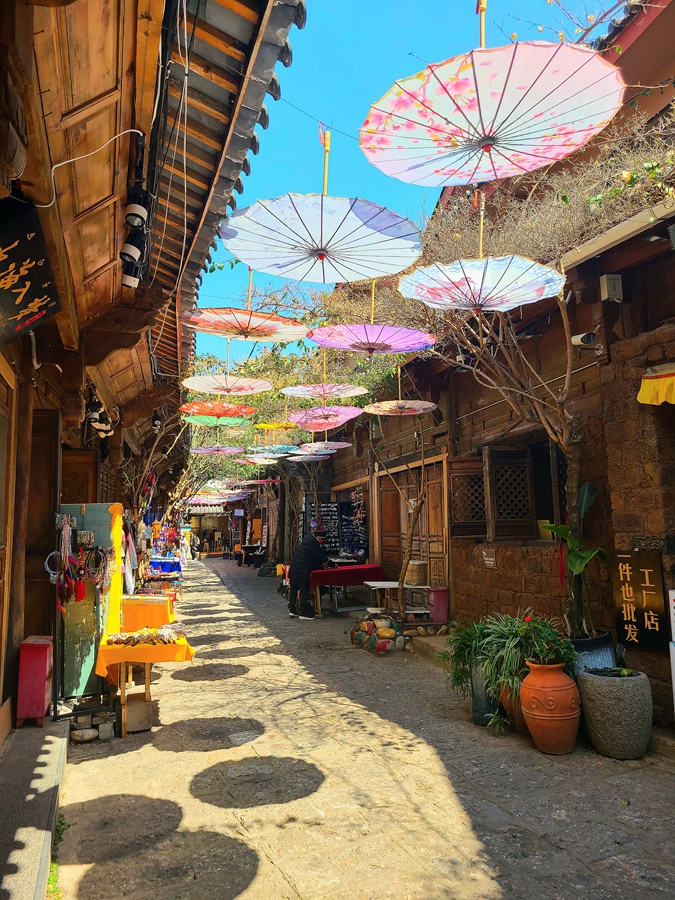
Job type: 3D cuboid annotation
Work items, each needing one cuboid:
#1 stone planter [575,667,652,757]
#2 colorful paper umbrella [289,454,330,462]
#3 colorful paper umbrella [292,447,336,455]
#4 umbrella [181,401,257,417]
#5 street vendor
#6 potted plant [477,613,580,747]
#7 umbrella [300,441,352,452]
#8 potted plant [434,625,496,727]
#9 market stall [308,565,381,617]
[{"bbox_3d":[1.922,1.812,4.674,0.480,0.515,0.480,-1,-7,0],"label":"stone planter"},{"bbox_3d":[-0.547,0.189,13.272,0.825,0.120,0.825,-3,-6,0],"label":"colorful paper umbrella"},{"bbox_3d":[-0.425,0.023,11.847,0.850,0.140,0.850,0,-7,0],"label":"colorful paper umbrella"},{"bbox_3d":[-1.310,-0.422,7.454,0.825,0.120,0.825,1,-6,0],"label":"umbrella"},{"bbox_3d":[-0.444,1.985,10.985,0.750,1.430,0.550,1,-6,-17],"label":"street vendor"},{"bbox_3d":[1.275,1.568,4.699,0.660,0.920,0.560,-1,-6,0],"label":"potted plant"},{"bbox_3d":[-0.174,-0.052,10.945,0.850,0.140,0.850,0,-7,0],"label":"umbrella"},{"bbox_3d":[0.981,1.709,5.243,0.500,0.760,0.460,-1,-6,0],"label":"potted plant"},{"bbox_3d":[0.080,2.346,11.278,1.280,0.750,0.680,1,-6,-19],"label":"market stall"}]

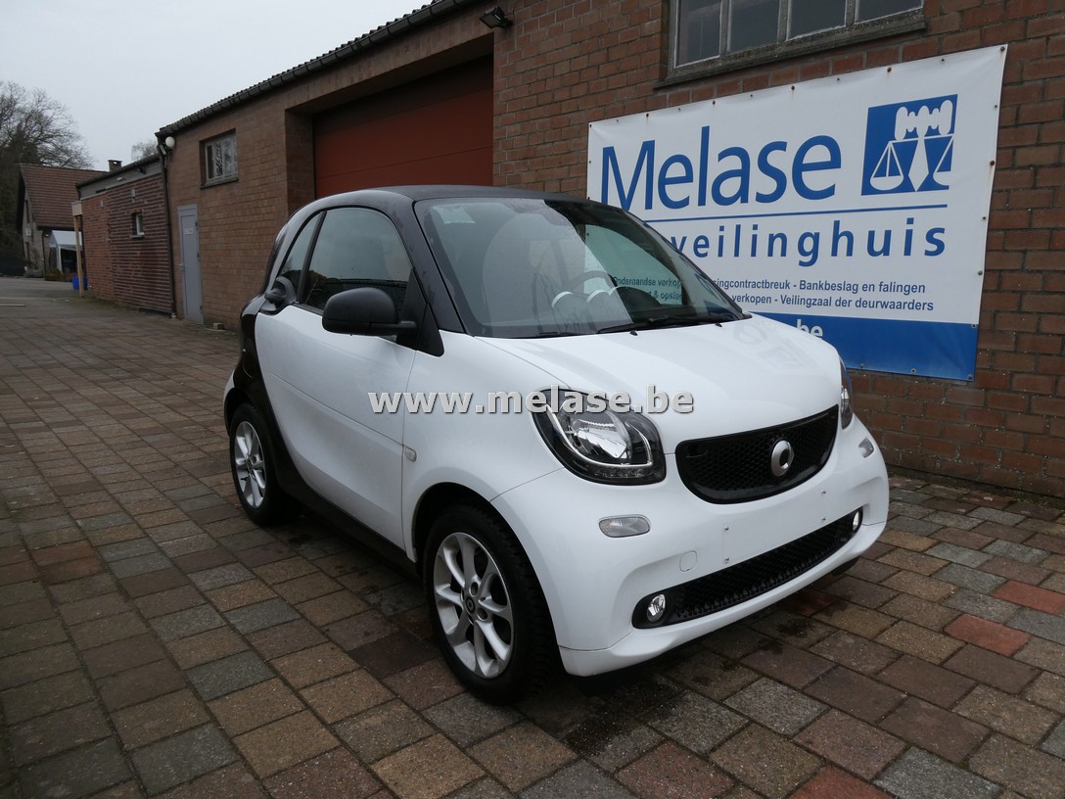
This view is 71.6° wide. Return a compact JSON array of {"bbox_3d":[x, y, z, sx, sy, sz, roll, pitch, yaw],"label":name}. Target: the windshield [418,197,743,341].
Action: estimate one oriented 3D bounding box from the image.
[{"bbox_3d":[0.209,-0.507,2.750,1.400,0.100,0.790,-8,51,-39],"label":"windshield"}]

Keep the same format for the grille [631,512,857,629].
[{"bbox_3d":[0.738,0.513,2.285,1.180,0.160,0.100,-8,14,-39],"label":"grille"}]

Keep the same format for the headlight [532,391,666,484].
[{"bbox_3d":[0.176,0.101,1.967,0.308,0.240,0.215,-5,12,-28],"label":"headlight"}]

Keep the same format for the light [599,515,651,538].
[{"bbox_3d":[0.232,0.321,1.871,0.155,0.058,0.045,-5,12,-27],"label":"light"}]

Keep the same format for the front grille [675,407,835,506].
[{"bbox_3d":[0.727,0.177,2.253,0.870,0.225,0.090,-8,14,-39],"label":"front grille"}]

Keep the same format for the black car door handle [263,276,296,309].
[{"bbox_3d":[-1.078,-0.440,3.123,0.100,0.150,0.220,-8,14,-39],"label":"black car door handle"}]

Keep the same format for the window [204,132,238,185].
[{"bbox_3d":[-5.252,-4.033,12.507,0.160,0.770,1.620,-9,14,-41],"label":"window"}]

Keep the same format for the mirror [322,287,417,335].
[{"bbox_3d":[-0.521,-0.283,2.380,0.245,0.150,0.130,-8,14,-39],"label":"mirror"}]

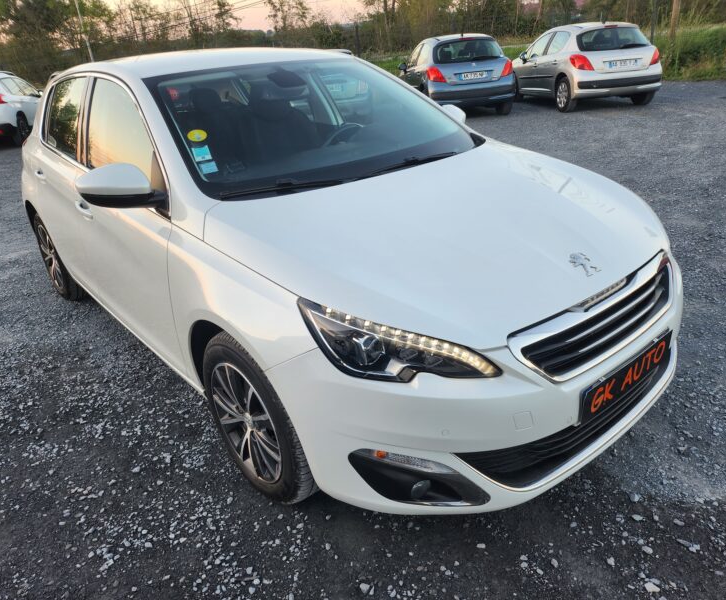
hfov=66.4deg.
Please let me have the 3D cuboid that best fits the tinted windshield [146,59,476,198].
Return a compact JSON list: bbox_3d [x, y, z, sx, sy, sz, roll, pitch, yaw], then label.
[{"bbox_3d":[-0.194,-0.841,2.457,1.430,0.140,0.900,-22,57,-35],"label":"tinted windshield"}]

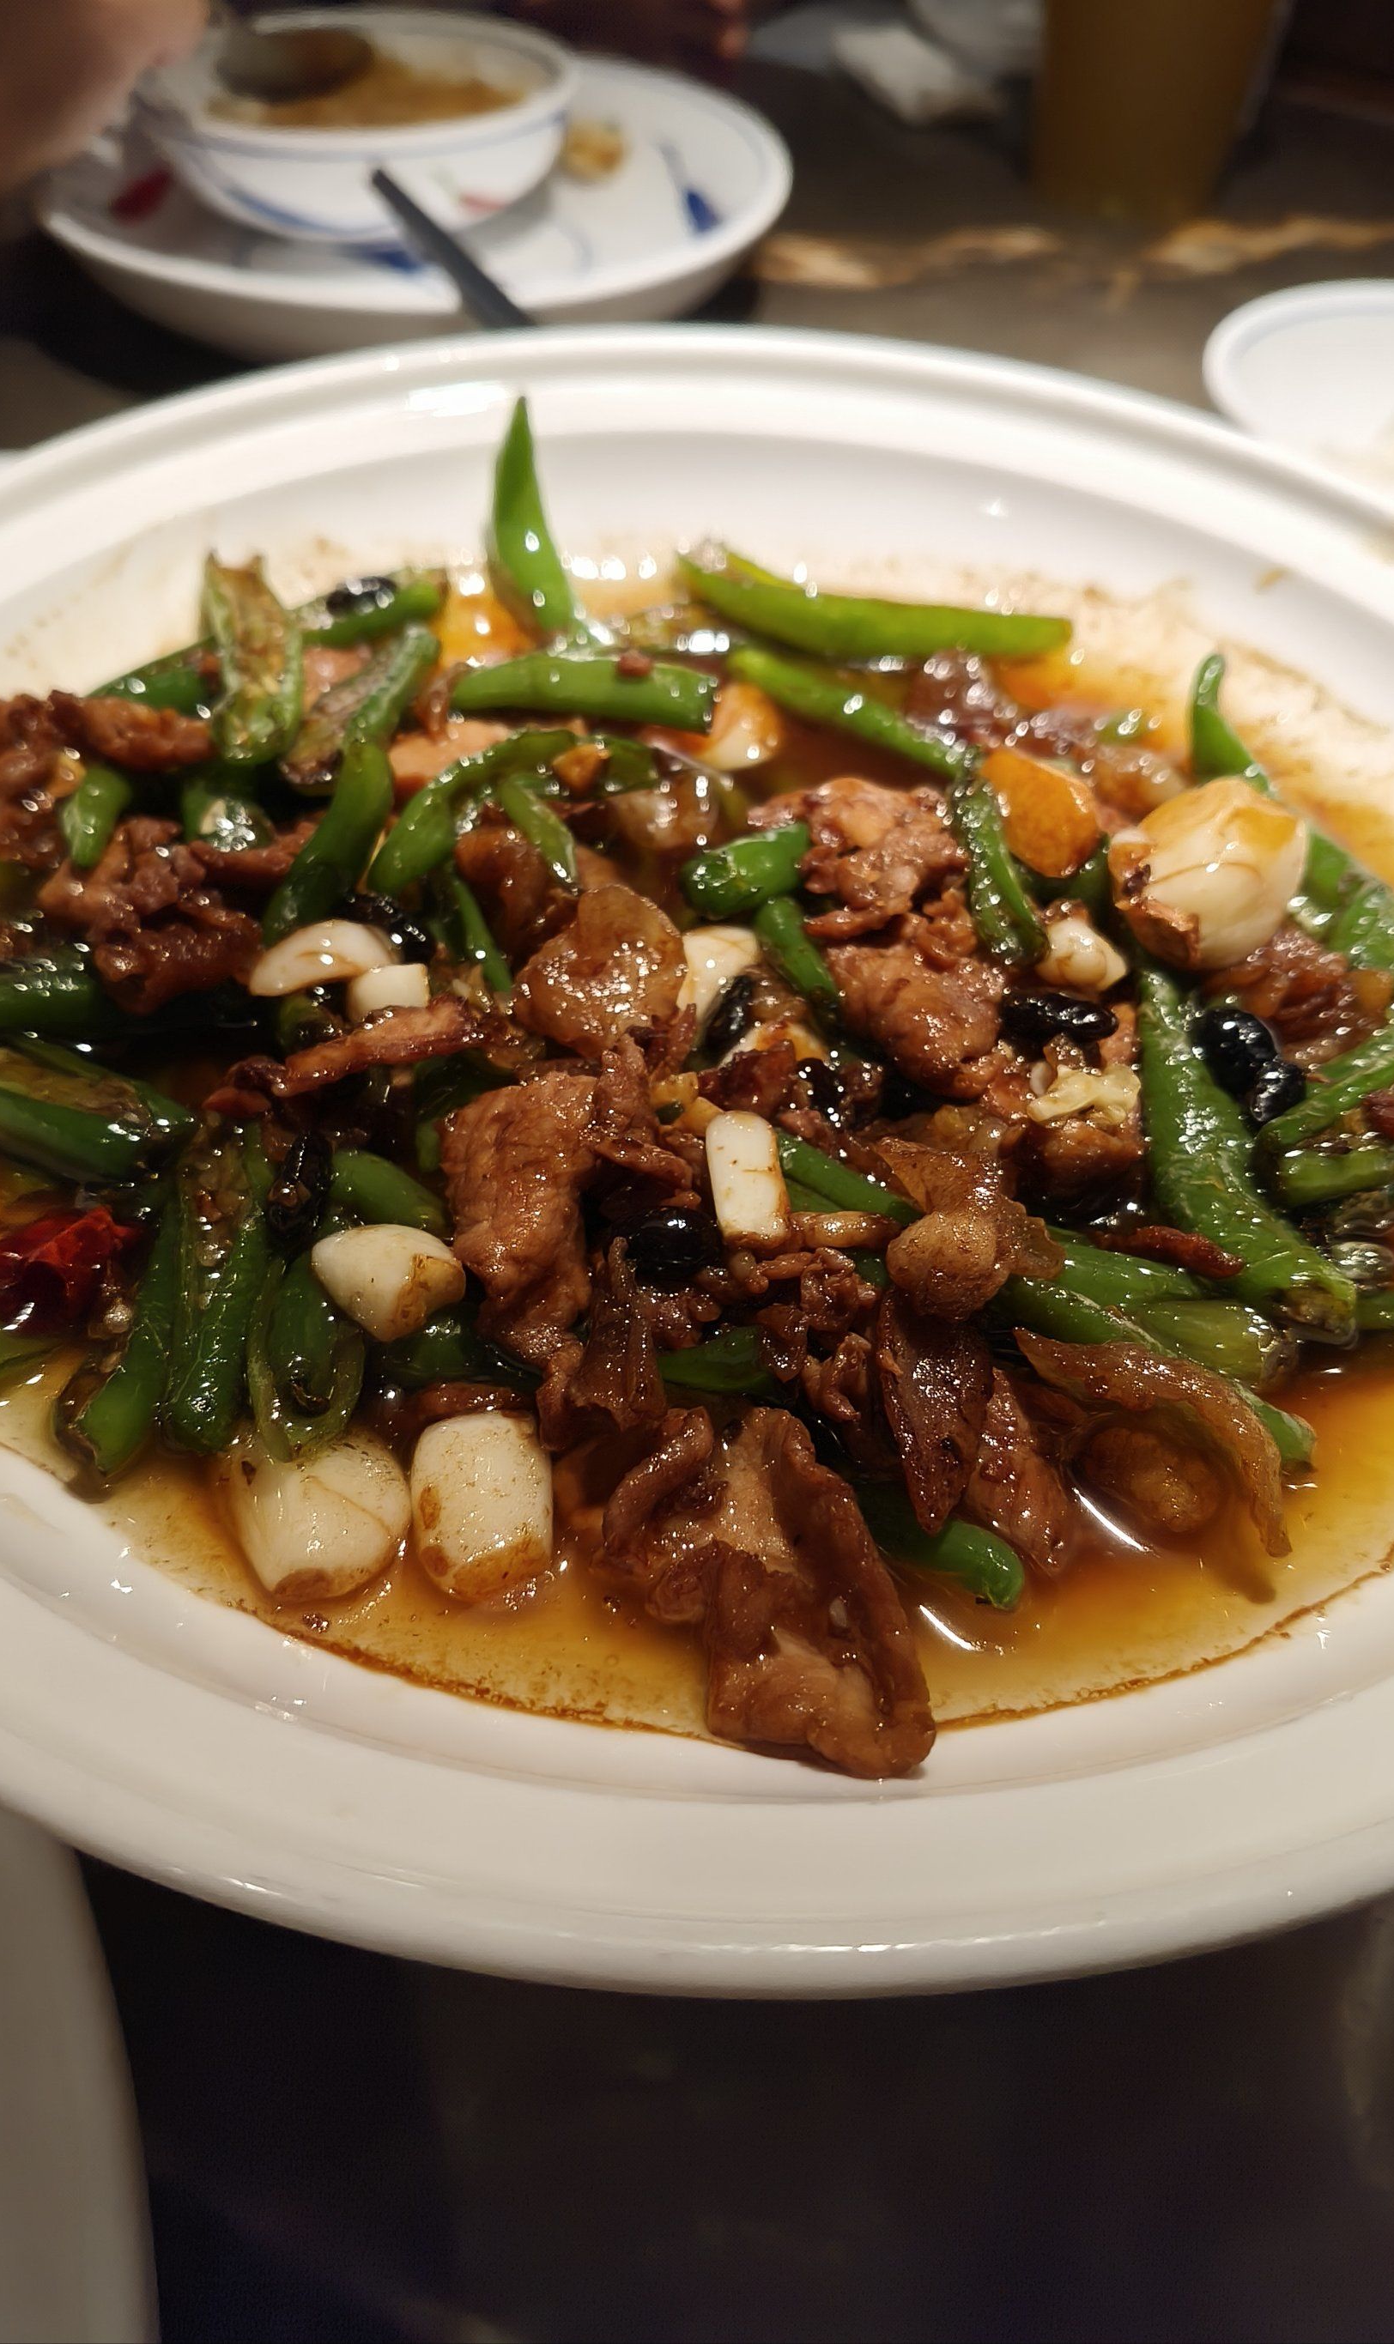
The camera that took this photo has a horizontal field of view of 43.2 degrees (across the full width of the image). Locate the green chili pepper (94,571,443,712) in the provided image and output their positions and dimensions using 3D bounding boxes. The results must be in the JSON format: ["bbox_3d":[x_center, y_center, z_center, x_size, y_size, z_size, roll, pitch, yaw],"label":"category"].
[{"bbox_3d":[-0.068,-0.084,0.283,0.053,0.011,0.012,-21,55,-20],"label":"green chili pepper"}]

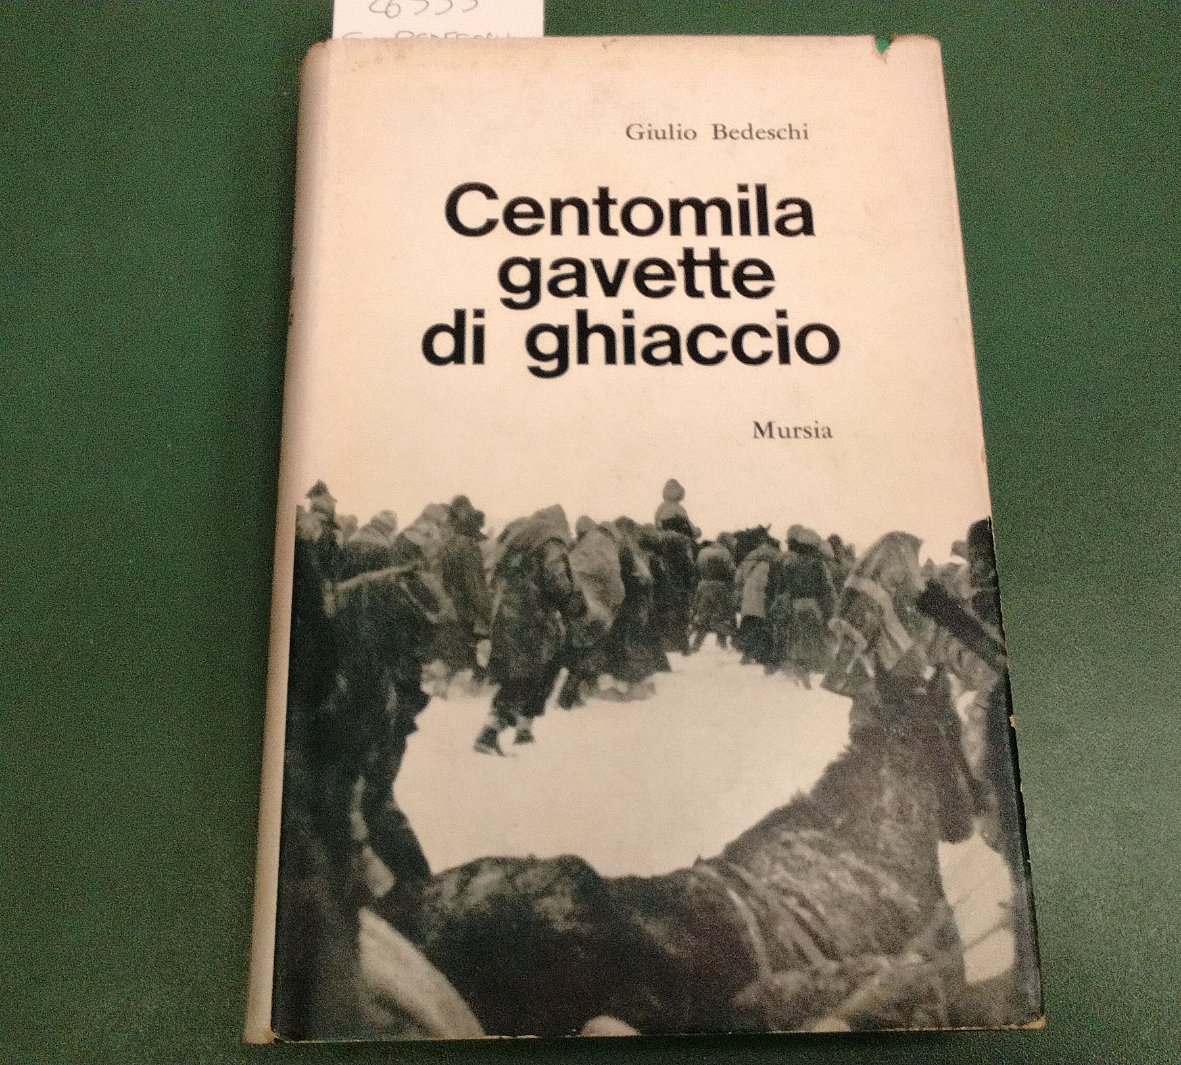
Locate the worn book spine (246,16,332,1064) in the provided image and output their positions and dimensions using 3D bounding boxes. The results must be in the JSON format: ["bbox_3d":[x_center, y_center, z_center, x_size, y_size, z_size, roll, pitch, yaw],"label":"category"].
[{"bbox_3d":[-0.064,-0.006,0.273,0.013,0.028,0.215,-1,75,-1],"label":"worn book spine"}]

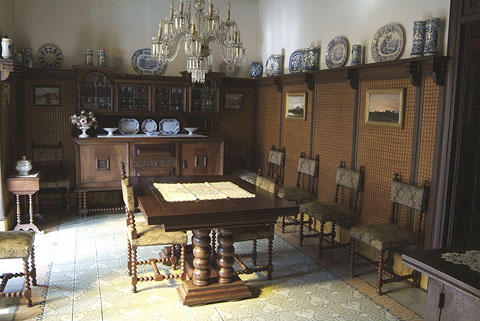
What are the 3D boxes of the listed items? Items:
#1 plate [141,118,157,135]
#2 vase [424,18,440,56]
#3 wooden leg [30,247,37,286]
[{"bbox_3d":[-1.377,-0.512,6.104,0.240,0.240,0.035,-1,-3,-21],"label":"plate"},{"bbox_3d":[1.509,-0.969,3.146,0.097,0.280,0.097,-1,8,-21],"label":"vase"},{"bbox_3d":[-1.756,0.881,3.418,0.045,0.375,0.045,-1,9,-21],"label":"wooden leg"}]

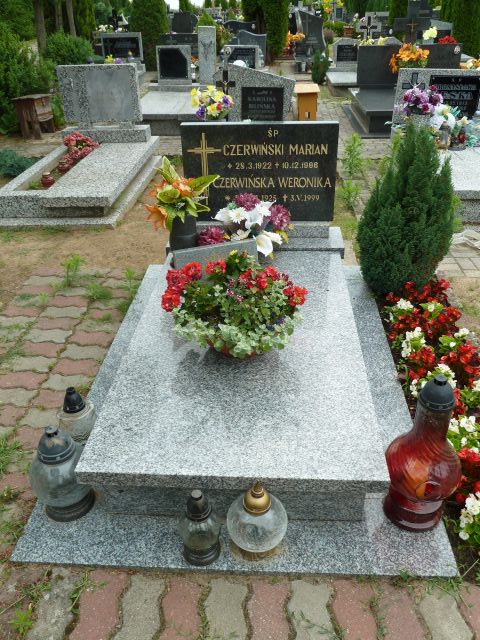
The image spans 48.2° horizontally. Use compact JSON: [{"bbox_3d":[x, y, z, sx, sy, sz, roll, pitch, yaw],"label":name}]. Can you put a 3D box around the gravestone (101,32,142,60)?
[{"bbox_3d":[-2.122,-4.982,9.788,0.740,0.490,0.130,0,31,4],"label":"gravestone"}]

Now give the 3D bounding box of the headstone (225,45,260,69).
[{"bbox_3d":[0.045,-3.566,7.448,0.480,0.490,0.120,0,31,4],"label":"headstone"}]

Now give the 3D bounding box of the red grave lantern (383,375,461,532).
[{"bbox_3d":[0.506,0.349,1.479,0.210,0.500,0.210,0,32,4],"label":"red grave lantern"}]

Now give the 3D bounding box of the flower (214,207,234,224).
[{"bbox_3d":[-0.076,-0.513,2.630,0.085,0.075,0.075,0,32,4],"label":"flower"}]

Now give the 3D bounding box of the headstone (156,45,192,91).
[{"bbox_3d":[-0.901,-3.571,7.511,0.470,0.490,0.120,0,31,4],"label":"headstone"}]

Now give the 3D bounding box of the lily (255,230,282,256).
[{"bbox_3d":[0.136,-0.366,2.566,0.115,0.100,0.100,0,32,4],"label":"lily"}]

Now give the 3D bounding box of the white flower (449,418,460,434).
[{"bbox_3d":[0.699,0.348,1.751,0.042,0.045,0.040,0,31,4],"label":"white flower"}]

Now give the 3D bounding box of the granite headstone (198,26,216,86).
[{"bbox_3d":[-0.442,-3.679,7.460,0.235,0.710,0.170,0,31,4],"label":"granite headstone"}]

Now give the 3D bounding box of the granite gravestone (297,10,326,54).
[{"bbox_3d":[1.387,-5.554,10.403,0.535,0.787,0.140,-5,32,-4],"label":"granite gravestone"}]

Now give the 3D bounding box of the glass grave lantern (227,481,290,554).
[{"bbox_3d":[0.047,0.520,1.462,0.165,0.260,0.165,0,32,4],"label":"glass grave lantern"}]

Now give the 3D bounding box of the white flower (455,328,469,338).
[{"bbox_3d":[0.926,0.057,2.243,0.060,0.040,0.050,0,31,4],"label":"white flower"}]

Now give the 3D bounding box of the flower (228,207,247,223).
[{"bbox_3d":[-0.013,-0.534,2.729,0.085,0.075,0.050,0,31,4],"label":"flower"}]

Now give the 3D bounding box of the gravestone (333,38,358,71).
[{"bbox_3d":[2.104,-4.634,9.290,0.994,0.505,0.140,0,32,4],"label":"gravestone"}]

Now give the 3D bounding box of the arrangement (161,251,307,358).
[{"bbox_3d":[-0.014,-0.068,1.939,0.500,0.360,0.450,0,32,4],"label":"arrangement"}]

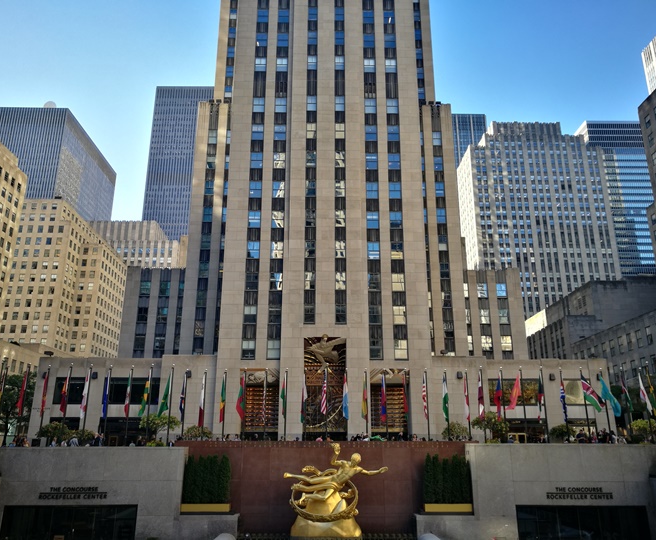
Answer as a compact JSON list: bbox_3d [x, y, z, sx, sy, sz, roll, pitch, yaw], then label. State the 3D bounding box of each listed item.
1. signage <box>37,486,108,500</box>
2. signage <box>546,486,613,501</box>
[{"bbox_3d":[-15.841,13.932,35.010,4.198,0.790,0.100,0,-17,-1],"label":"signage"},{"bbox_3d":[15.862,14.111,35.462,4.244,0.801,0.100,0,-17,-1],"label":"signage"}]

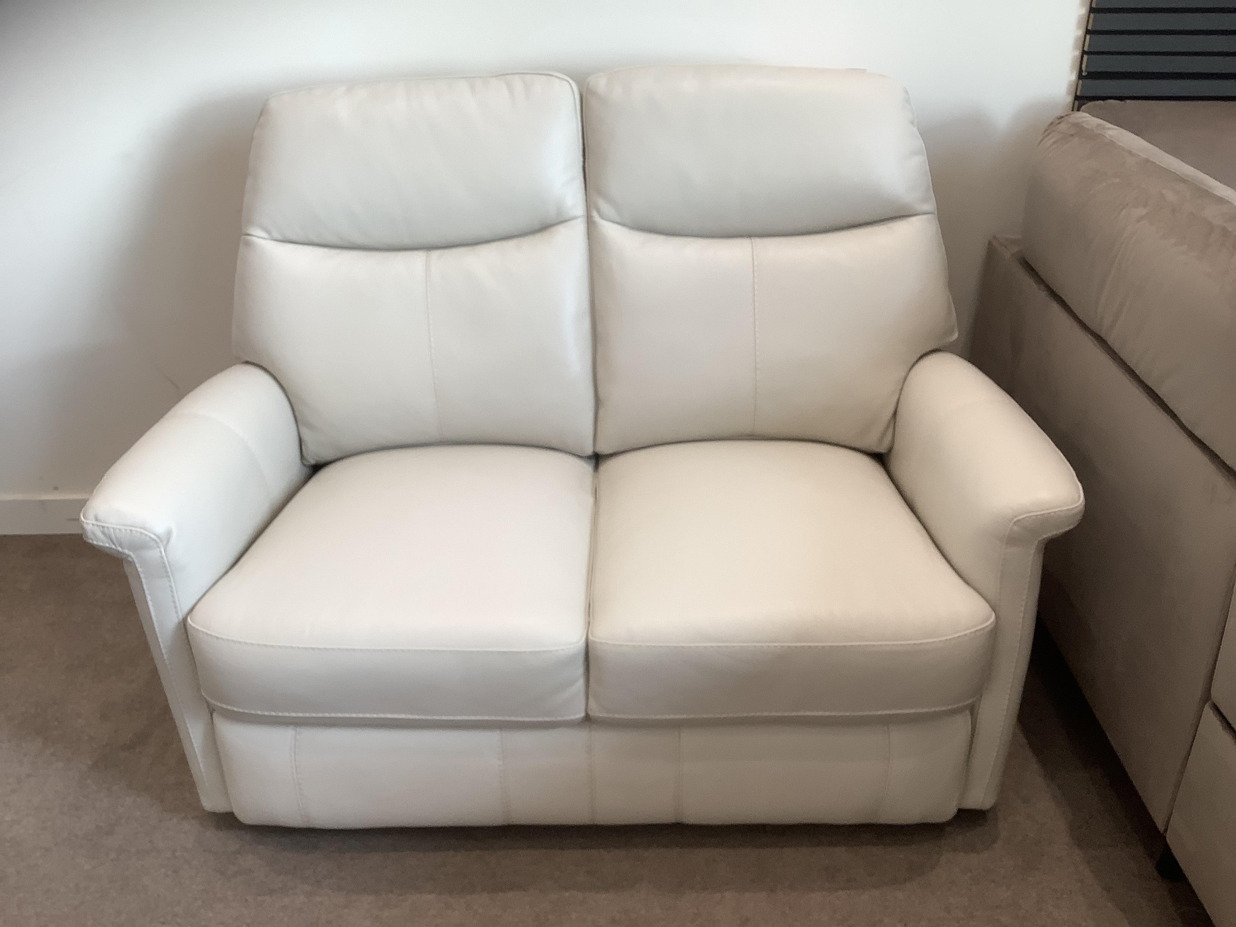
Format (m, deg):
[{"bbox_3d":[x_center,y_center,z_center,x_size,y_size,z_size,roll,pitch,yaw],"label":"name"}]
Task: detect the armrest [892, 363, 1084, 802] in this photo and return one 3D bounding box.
[{"bbox_3d":[0.573,0.129,1.950,0.185,0.600,0.690,-1,29,0],"label":"armrest"}]

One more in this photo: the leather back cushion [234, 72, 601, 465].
[{"bbox_3d":[-0.355,-0.348,2.040,0.620,0.670,0.220,-1,10,0],"label":"leather back cushion"}]

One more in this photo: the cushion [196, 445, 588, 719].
[{"bbox_3d":[-0.329,0.163,1.874,0.575,0.220,0.580,-1,29,0],"label":"cushion"}]

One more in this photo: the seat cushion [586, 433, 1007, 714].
[{"bbox_3d":[0.244,0.158,1.874,0.575,0.220,0.580,-1,29,0],"label":"seat cushion"}]

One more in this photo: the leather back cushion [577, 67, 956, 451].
[{"bbox_3d":[0.269,-0.353,2.040,0.620,0.670,0.220,-1,10,0],"label":"leather back cushion"}]

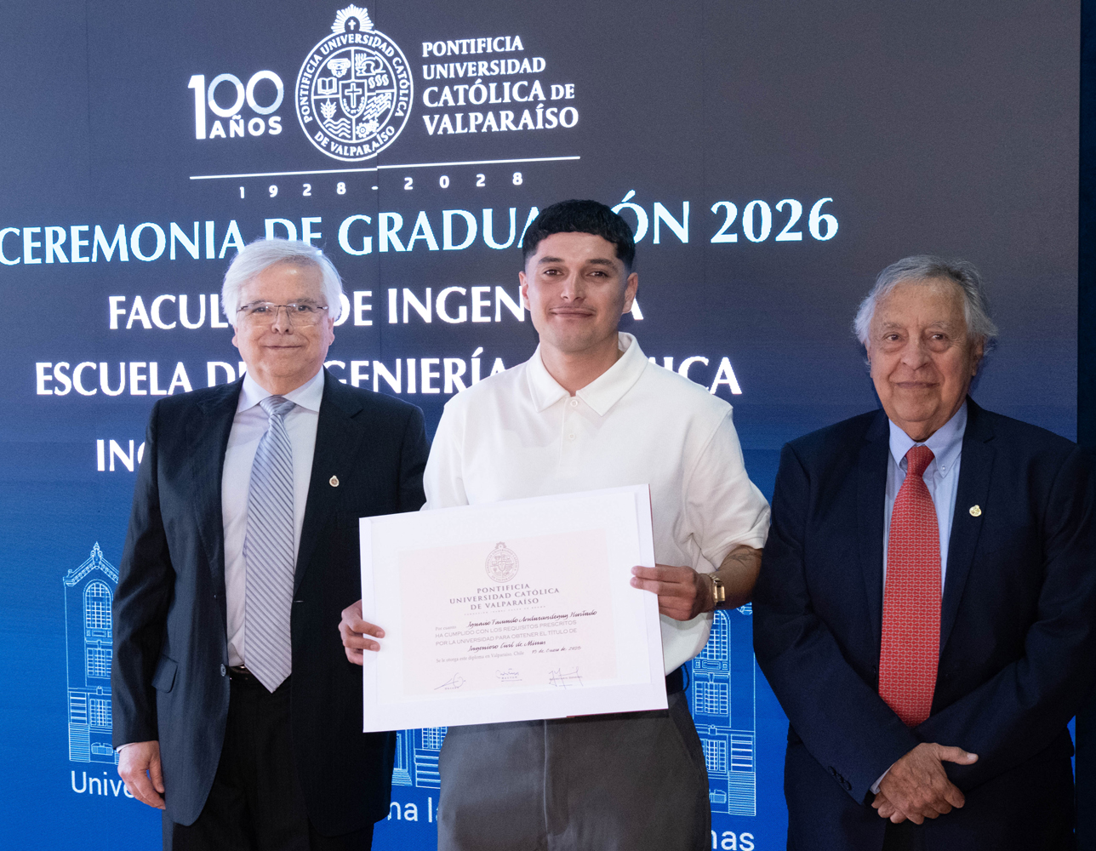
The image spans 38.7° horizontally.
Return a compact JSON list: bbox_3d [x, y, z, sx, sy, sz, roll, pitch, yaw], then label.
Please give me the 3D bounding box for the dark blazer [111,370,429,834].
[{"bbox_3d":[-0.446,0.280,2.630,0.555,0.760,0.310,-1,3,3],"label":"dark blazer"}]

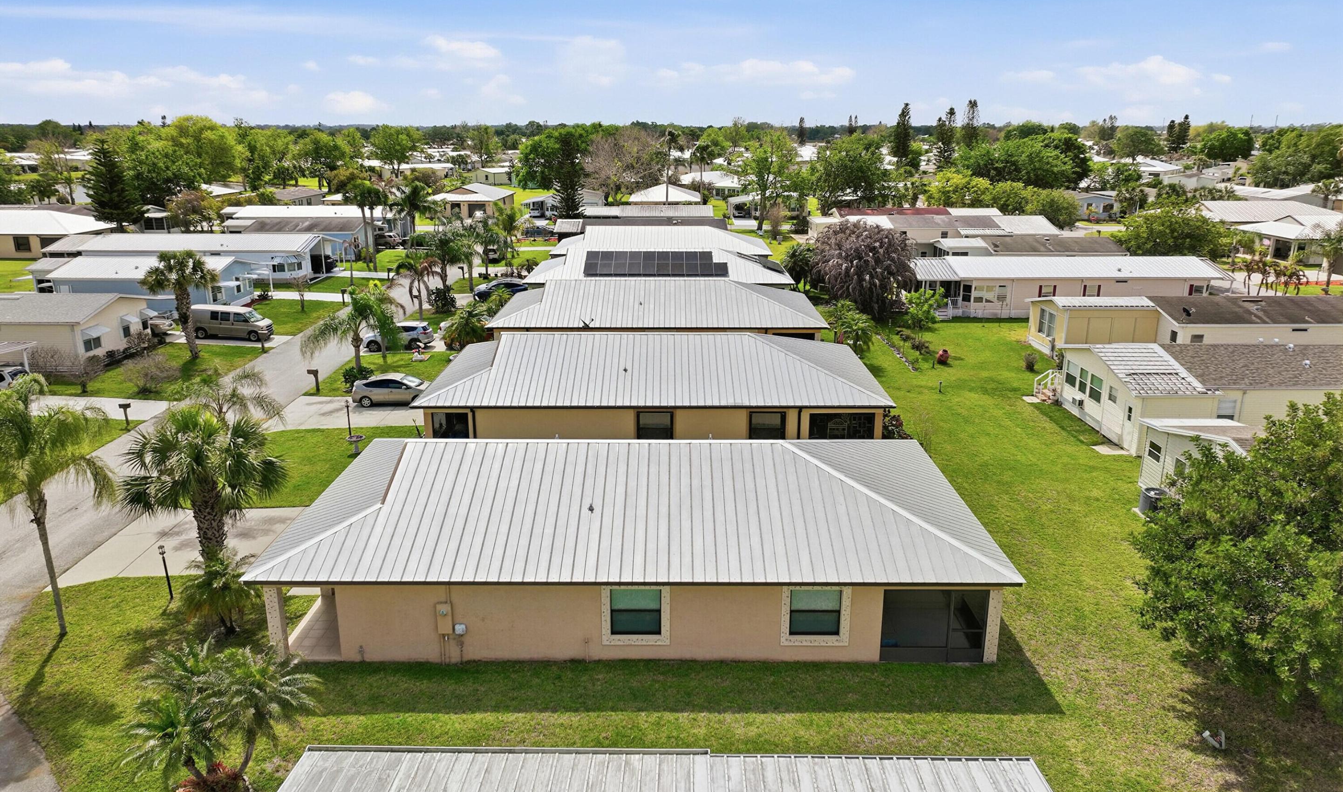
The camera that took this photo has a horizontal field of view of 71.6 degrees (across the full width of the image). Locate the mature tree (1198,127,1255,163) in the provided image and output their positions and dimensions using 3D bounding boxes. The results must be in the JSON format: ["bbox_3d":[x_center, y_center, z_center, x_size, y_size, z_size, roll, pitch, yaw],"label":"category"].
[{"bbox_3d":[191.618,-86.147,321.553,17.263,13.482,15.536,0,16,0],"label":"mature tree"}]

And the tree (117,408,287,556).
[{"bbox_3d":[-13.376,3.276,26.850,4.340,5.967,4.209,0,16,0],"label":"tree"}]

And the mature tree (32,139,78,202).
[{"bbox_3d":[-110.111,-39.976,166.323,6.932,11.502,6.932,0,16,0],"label":"mature tree"}]

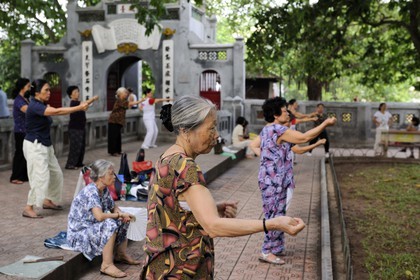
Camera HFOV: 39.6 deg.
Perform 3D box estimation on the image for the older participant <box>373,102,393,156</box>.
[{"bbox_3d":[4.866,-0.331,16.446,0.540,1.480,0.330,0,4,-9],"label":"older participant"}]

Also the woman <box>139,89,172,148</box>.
[{"bbox_3d":[-1.394,-0.548,14.926,0.820,1.510,0.480,1,4,7],"label":"woman"}]

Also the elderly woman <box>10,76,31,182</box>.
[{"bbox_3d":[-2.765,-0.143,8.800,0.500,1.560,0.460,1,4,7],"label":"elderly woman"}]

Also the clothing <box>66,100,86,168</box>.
[{"bbox_3d":[-2.432,-0.107,10.628,0.300,1.230,0.380,2,4,17],"label":"clothing"}]

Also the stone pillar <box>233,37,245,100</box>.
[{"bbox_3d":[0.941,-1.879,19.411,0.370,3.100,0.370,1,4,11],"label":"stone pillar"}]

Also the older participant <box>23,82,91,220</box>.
[{"bbox_3d":[-1.669,0.072,6.415,0.780,1.490,0.480,1,4,7],"label":"older participant"}]

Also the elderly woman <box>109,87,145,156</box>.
[{"bbox_3d":[-1.891,-0.416,13.043,0.780,1.510,0.480,1,4,7],"label":"elderly woman"}]

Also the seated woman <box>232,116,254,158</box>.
[{"bbox_3d":[0.857,-0.072,15.262,0.620,1.070,0.480,1,4,9],"label":"seated woman"}]

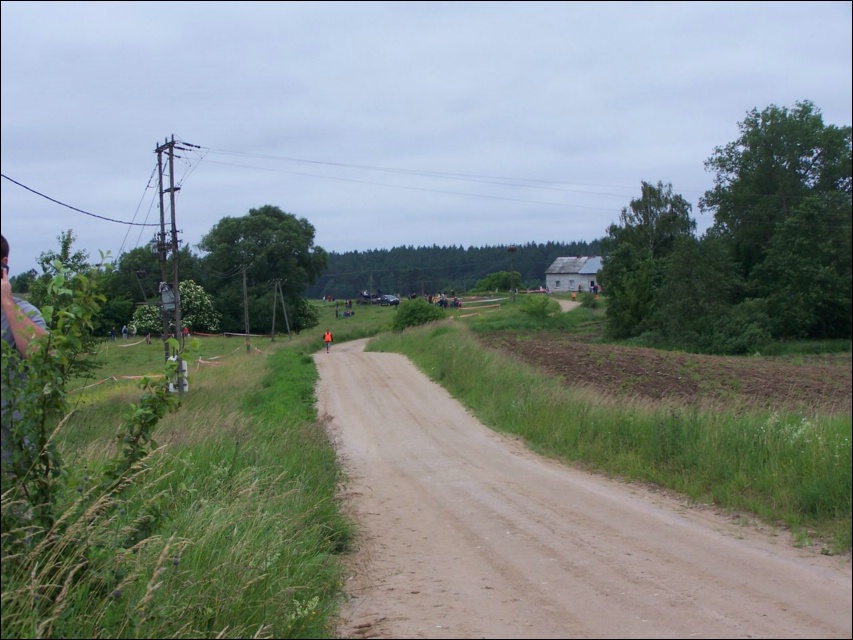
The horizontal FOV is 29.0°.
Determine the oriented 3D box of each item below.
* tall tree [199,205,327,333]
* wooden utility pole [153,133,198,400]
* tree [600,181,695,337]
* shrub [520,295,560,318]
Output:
[{"bbox_3d":[-25.029,-7.860,252.000,19.200,19.300,18.000,-2,1,0],"label":"tall tree"},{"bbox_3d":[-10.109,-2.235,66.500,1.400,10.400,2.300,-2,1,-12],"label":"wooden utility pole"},{"bbox_3d":[19.139,-5.326,143.000,8.000,13.400,8.000,-2,1,0],"label":"tree"},{"bbox_3d":[12.729,-1.521,186.000,4.700,2.700,4.300,-2,1,0],"label":"shrub"}]

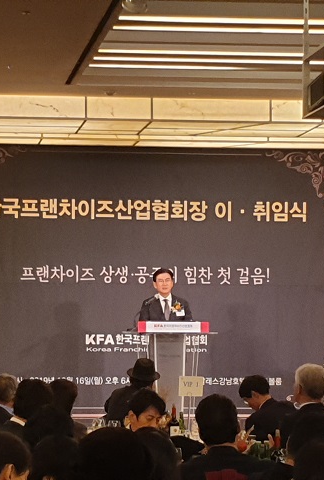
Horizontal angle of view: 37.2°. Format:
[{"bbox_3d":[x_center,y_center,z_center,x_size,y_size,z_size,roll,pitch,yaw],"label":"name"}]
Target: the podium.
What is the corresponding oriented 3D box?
[{"bbox_3d":[0.100,1.360,4.600,0.780,1.200,0.500,0,-4,0],"label":"podium"}]

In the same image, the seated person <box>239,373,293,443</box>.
[{"bbox_3d":[0.690,1.460,3.150,0.750,1.200,0.520,-2,-4,22],"label":"seated person"}]

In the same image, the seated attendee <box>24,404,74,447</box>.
[{"bbox_3d":[-0.510,1.290,2.200,0.500,1.220,0.720,-1,-4,9],"label":"seated attendee"}]

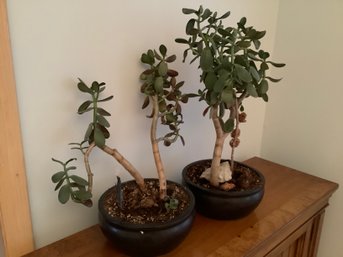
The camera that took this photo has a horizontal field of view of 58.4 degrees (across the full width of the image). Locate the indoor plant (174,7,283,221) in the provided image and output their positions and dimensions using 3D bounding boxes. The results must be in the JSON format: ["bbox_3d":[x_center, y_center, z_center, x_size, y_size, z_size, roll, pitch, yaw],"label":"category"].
[{"bbox_3d":[0.179,-0.037,0.941,0.315,0.615,0.285,-13,21,-43],"label":"indoor plant"}]

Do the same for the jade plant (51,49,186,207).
[{"bbox_3d":[-0.095,-0.001,0.779,0.430,0.415,0.190,-13,21,-43],"label":"jade plant"}]

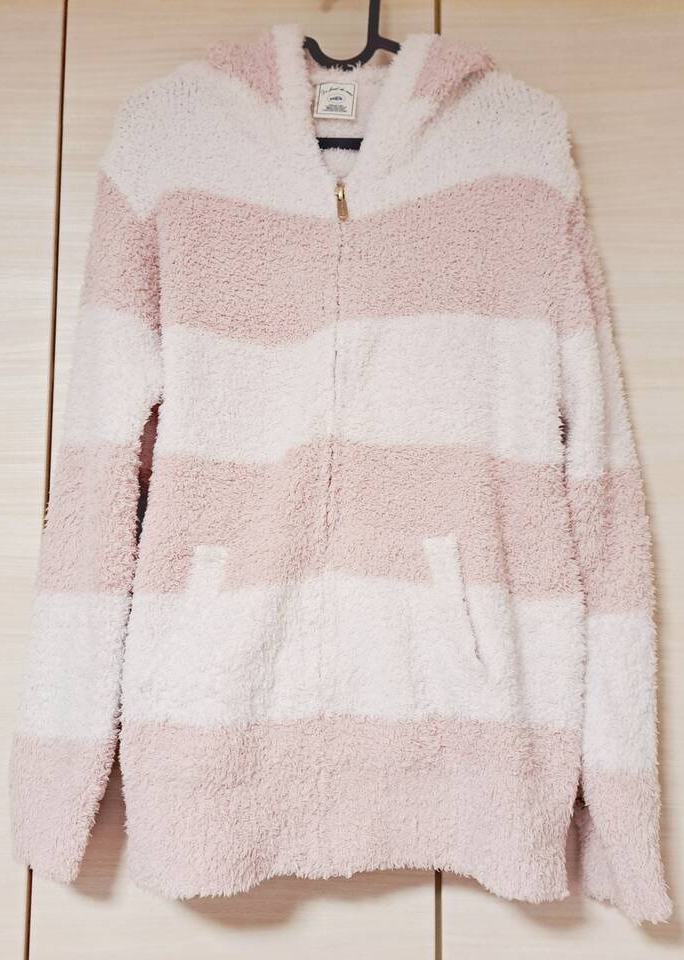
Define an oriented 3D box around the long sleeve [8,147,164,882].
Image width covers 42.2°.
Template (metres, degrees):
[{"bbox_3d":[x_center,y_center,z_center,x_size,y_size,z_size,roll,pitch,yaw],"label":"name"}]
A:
[{"bbox_3d":[-0.216,0.019,0.765,0.106,0.615,0.080,0,-6,2],"label":"long sleeve"}]

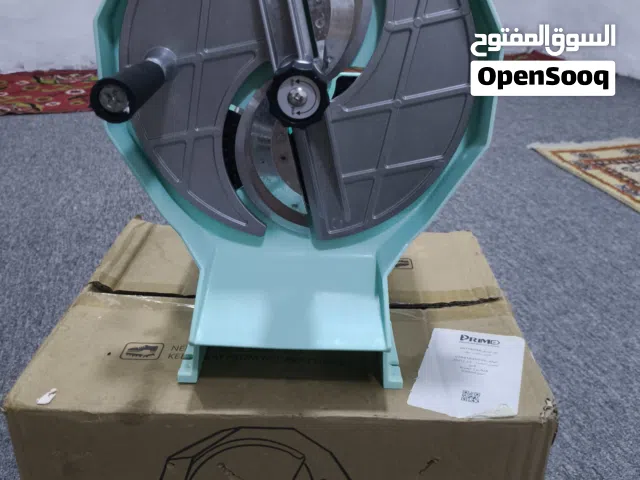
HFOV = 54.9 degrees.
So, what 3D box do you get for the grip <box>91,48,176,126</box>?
[{"bbox_3d":[-0.119,-0.106,0.408,0.025,0.025,0.128,1,25,-2],"label":"grip"}]

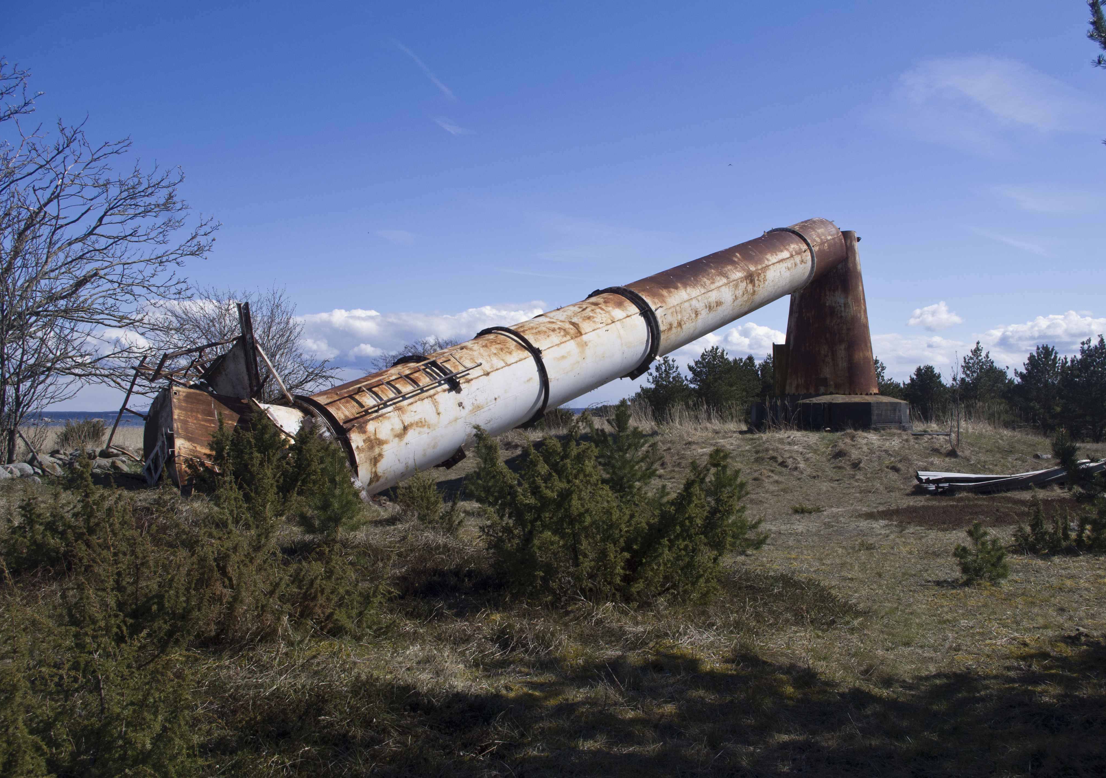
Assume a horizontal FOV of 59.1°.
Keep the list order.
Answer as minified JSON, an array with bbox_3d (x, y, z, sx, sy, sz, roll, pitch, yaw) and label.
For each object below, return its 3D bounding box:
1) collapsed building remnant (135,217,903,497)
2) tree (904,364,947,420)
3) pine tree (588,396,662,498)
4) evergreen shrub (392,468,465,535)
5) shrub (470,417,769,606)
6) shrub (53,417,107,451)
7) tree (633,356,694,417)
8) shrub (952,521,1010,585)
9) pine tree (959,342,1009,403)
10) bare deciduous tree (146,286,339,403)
[{"bbox_3d":[2.869,-1.685,23.876,6.000,7.600,24.500,-1,-1,37],"label":"collapsed building remnant"},{"bbox_3d":[16.448,0.500,43.000,2.034,3.139,2.000,0,-1,0],"label":"tree"},{"bbox_3d":[0.858,0.955,11.500,0.956,1.704,1.000,0,-1,0],"label":"pine tree"},{"bbox_3d":[-1.609,1.444,12.600,0.934,0.841,0.800,0,-1,0],"label":"evergreen shrub"},{"bbox_3d":[0.579,1.005,9.000,2.754,1.546,2.100,0,-1,0],"label":"shrub"},{"bbox_3d":[-15.530,1.618,32.000,1.825,1.343,1.700,0,-1,0],"label":"shrub"},{"bbox_3d":[4.657,0.347,41.000,2.630,3.504,2.500,0,-1,0],"label":"tree"},{"bbox_3d":[3.870,1.474,8.800,0.512,0.561,0.480,0,-1,0],"label":"shrub"},{"bbox_3d":[19.032,-0.012,43.000,2.289,4.133,2.200,0,-1,0],"label":"pine tree"},{"bbox_3d":[-10.486,-0.568,33.000,6.629,5.895,5.800,0,-1,0],"label":"bare deciduous tree"}]

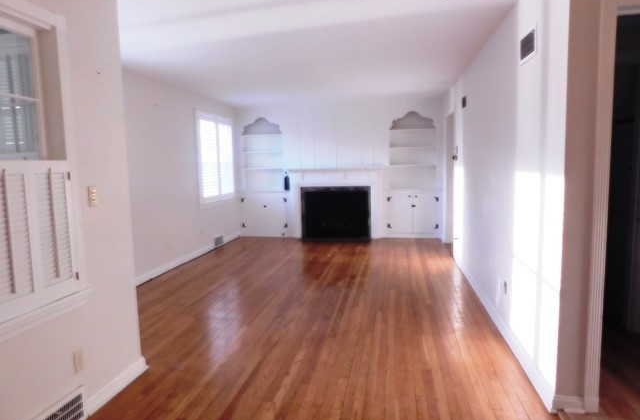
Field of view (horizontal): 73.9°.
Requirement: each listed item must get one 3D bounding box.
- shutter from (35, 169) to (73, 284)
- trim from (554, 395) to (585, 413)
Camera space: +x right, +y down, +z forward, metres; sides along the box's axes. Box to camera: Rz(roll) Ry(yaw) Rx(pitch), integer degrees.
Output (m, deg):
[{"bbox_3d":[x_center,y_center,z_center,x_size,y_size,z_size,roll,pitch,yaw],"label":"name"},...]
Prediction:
[{"bbox_3d":[-1.343,0.099,2.168,0.030,0.650,0.215,0,6,10],"label":"shutter"},{"bbox_3d":[1.343,1.050,2.300,0.165,0.102,0.022,0,6,10],"label":"trim"}]

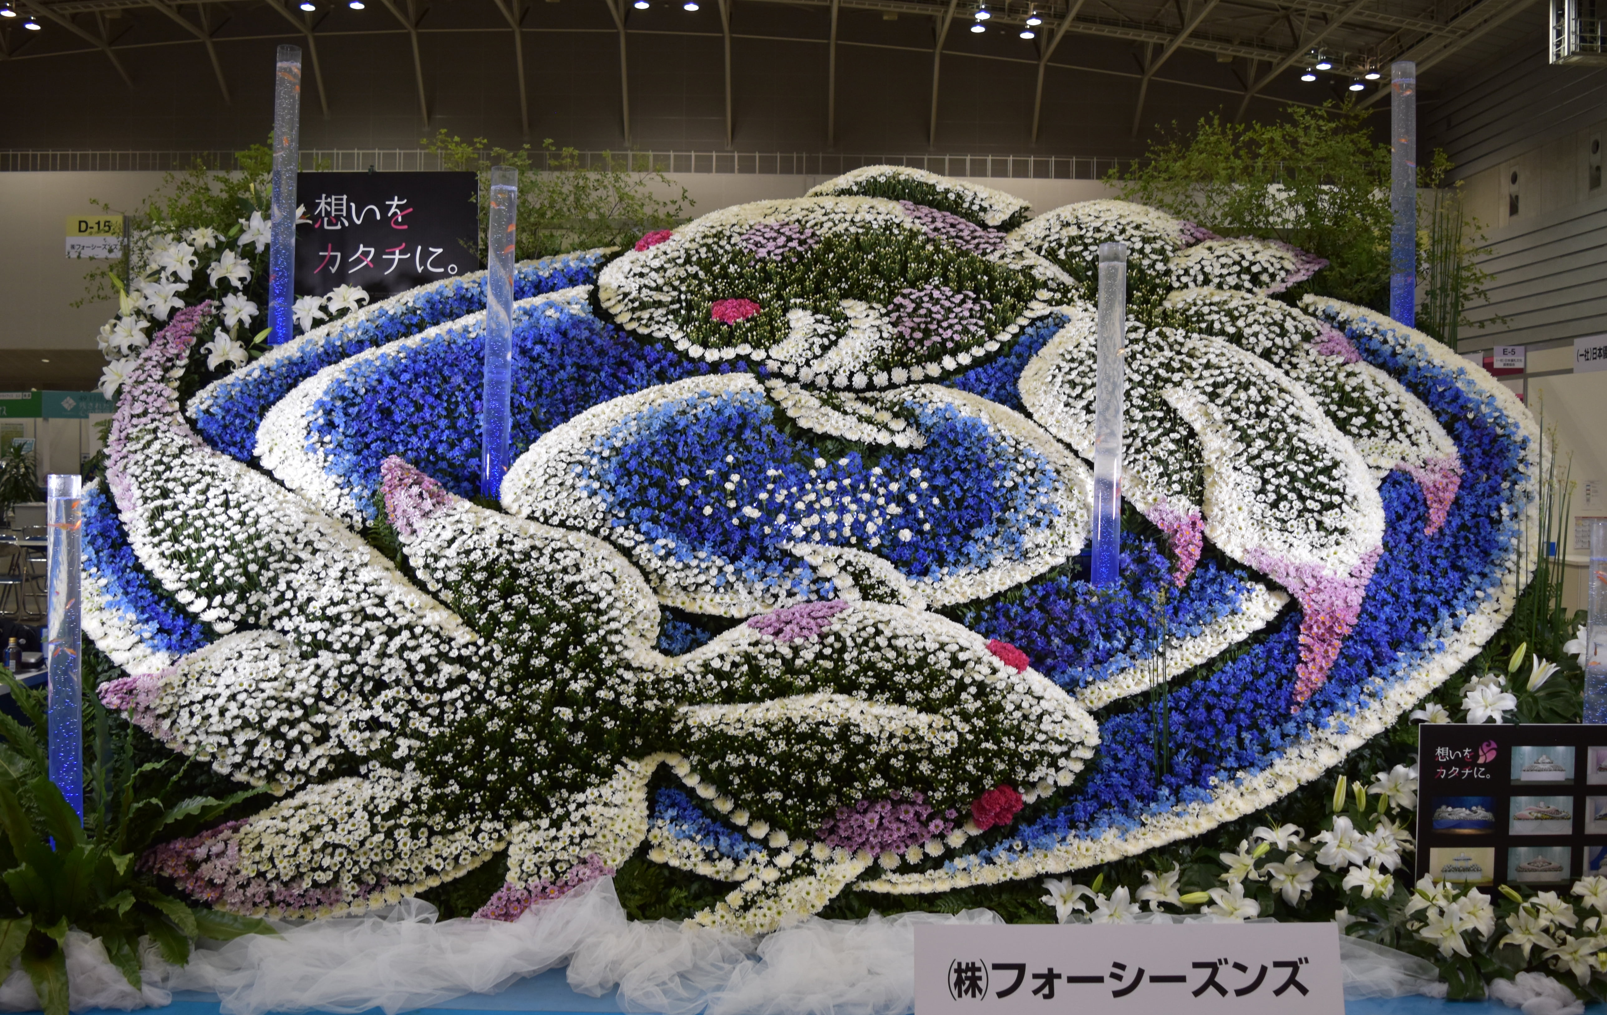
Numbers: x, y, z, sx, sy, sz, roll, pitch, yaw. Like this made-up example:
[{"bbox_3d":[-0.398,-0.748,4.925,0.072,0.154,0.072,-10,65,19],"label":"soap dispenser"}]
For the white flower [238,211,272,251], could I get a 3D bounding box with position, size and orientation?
[{"bbox_3d":[-2.252,-1.140,4.780,0.165,0.168,0.100,0,2,-6],"label":"white flower"}]

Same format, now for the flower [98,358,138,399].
[{"bbox_3d":[-2.739,-0.513,4.650,0.181,0.166,0.110,1,1,-6],"label":"flower"}]

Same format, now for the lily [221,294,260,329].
[{"bbox_3d":[-2.326,-0.813,4.800,0.161,0.145,0.100,1,1,-11],"label":"lily"}]

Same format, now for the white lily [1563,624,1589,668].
[{"bbox_3d":[2.662,0.476,3.950,0.167,0.154,0.110,1,1,19],"label":"white lily"}]

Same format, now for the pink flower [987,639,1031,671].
[{"bbox_3d":[0.688,0.498,3.900,0.145,0.110,0.110,0,2,-6],"label":"pink flower"}]

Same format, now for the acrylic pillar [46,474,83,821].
[{"bbox_3d":[-2.339,0.547,3.680,0.110,1.280,0.110,0,2,0],"label":"acrylic pillar"}]

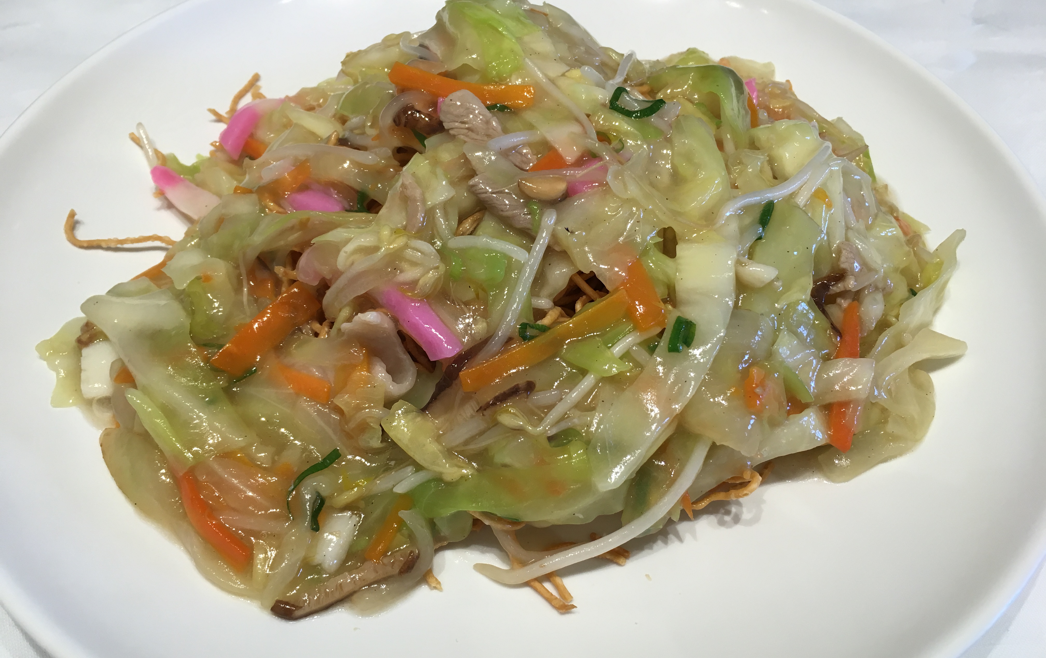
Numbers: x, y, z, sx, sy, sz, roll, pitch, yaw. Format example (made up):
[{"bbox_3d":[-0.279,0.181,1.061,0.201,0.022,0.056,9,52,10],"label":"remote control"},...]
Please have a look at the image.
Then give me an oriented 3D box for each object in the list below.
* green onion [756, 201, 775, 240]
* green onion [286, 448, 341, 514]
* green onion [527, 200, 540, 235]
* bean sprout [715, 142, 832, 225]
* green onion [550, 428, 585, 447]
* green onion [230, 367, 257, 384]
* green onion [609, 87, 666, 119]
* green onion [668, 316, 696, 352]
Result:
[{"bbox_3d":[0.059,-0.026,0.212,0.004,0.004,0.014,18,52,13],"label":"green onion"},{"bbox_3d":[-0.044,0.031,0.181,0.006,0.008,0.015,32,56,22],"label":"green onion"},{"bbox_3d":[0.003,-0.024,0.194,0.003,0.005,0.010,-3,51,-4],"label":"green onion"},{"bbox_3d":[0.063,-0.035,0.213,0.041,0.007,0.009,-29,57,-23],"label":"bean sprout"},{"bbox_3d":[0.009,0.022,0.179,0.007,0.005,0.004,-12,52,-12],"label":"green onion"},{"bbox_3d":[-0.061,0.011,0.191,0.007,0.006,0.004,-17,53,-15],"label":"green onion"},{"bbox_3d":[0.029,-0.056,0.222,0.014,0.009,0.004,12,51,8],"label":"green onion"},{"bbox_3d":[0.034,0.003,0.189,0.005,0.007,0.010,15,52,10],"label":"green onion"}]

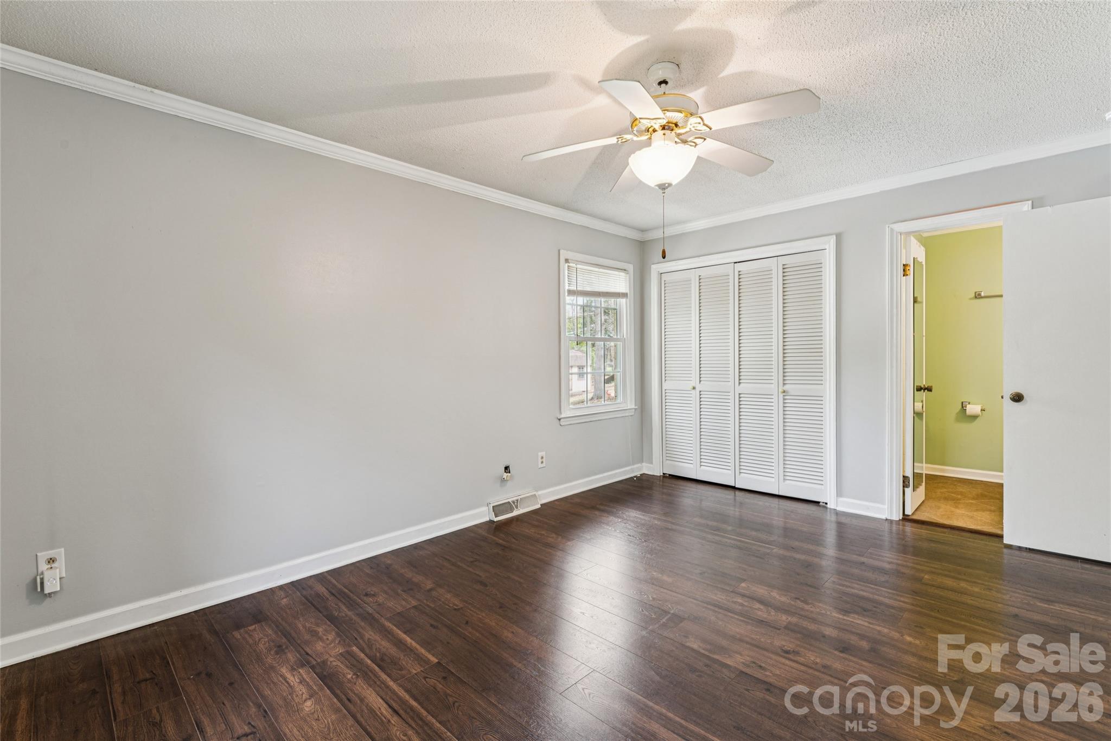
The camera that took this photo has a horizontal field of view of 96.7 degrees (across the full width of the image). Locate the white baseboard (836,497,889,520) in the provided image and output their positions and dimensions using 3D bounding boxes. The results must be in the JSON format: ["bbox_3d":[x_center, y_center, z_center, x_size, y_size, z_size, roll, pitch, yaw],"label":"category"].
[{"bbox_3d":[2.294,1.033,3.710,0.329,0.097,0.016,1,2,45],"label":"white baseboard"}]

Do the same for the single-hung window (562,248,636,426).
[{"bbox_3d":[0.397,-0.291,4.580,0.115,1.483,1.067,1,2,45],"label":"single-hung window"}]

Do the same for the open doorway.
[{"bbox_3d":[2.710,0.060,3.339,0.595,2.044,0.130,1,2,45],"label":"open doorway"}]

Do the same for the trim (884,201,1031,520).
[{"bbox_3d":[2.663,0.024,3.307,0.744,2.119,0.028,1,2,45],"label":"trim"}]

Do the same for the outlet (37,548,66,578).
[{"bbox_3d":[-2.107,0.814,2.064,0.009,0.123,0.078,1,2,45],"label":"outlet"}]

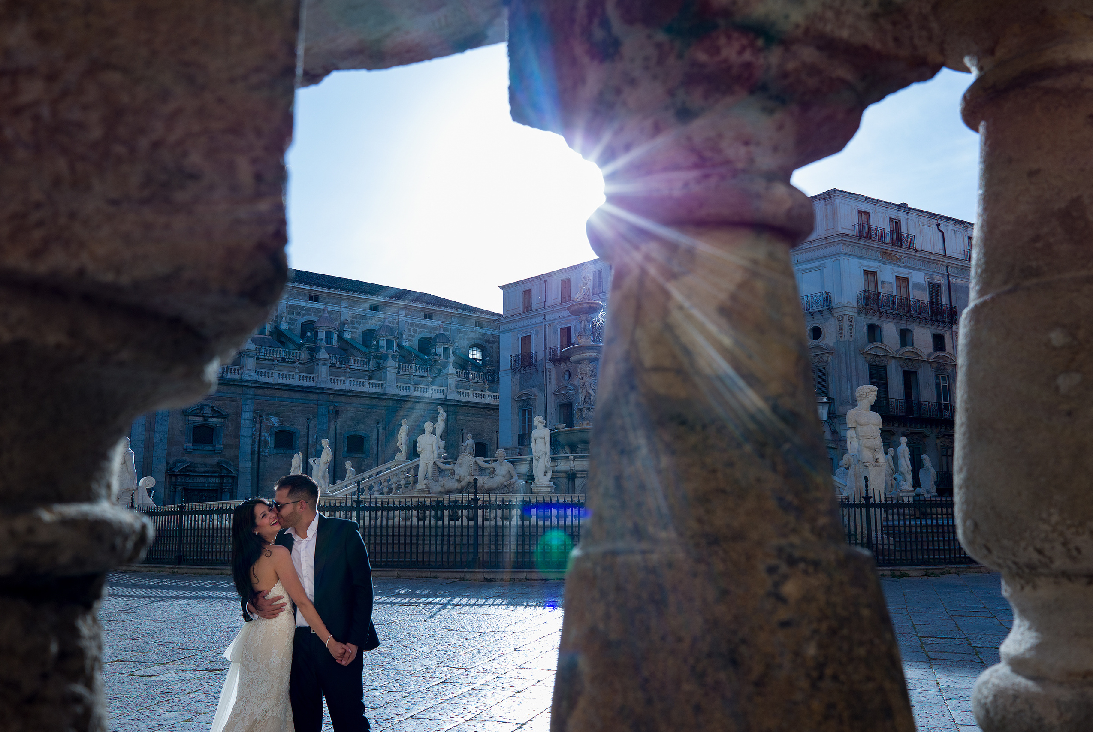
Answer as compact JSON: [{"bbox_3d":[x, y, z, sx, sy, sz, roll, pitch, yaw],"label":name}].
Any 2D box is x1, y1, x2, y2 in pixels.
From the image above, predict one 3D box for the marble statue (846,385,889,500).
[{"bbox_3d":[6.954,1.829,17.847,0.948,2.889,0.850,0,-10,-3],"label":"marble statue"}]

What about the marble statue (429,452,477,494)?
[{"bbox_3d":[-2.400,2.735,21.040,1.300,1.108,0.800,0,-10,3],"label":"marble statue"}]

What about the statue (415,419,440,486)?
[{"bbox_3d":[-3.105,2.312,21.518,0.673,1.740,0.500,0,-10,0],"label":"statue"}]

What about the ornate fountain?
[{"bbox_3d":[1.795,-0.152,37.055,3.320,9.159,3.200,0,-10,3],"label":"ornate fountain"}]

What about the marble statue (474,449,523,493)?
[{"bbox_3d":[-1.261,2.692,21.047,1.300,1.153,0.800,0,-10,3],"label":"marble statue"}]

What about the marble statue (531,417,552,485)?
[{"bbox_3d":[-0.122,2.203,21.334,0.533,1.859,0.500,-1,-10,8],"label":"marble statue"}]

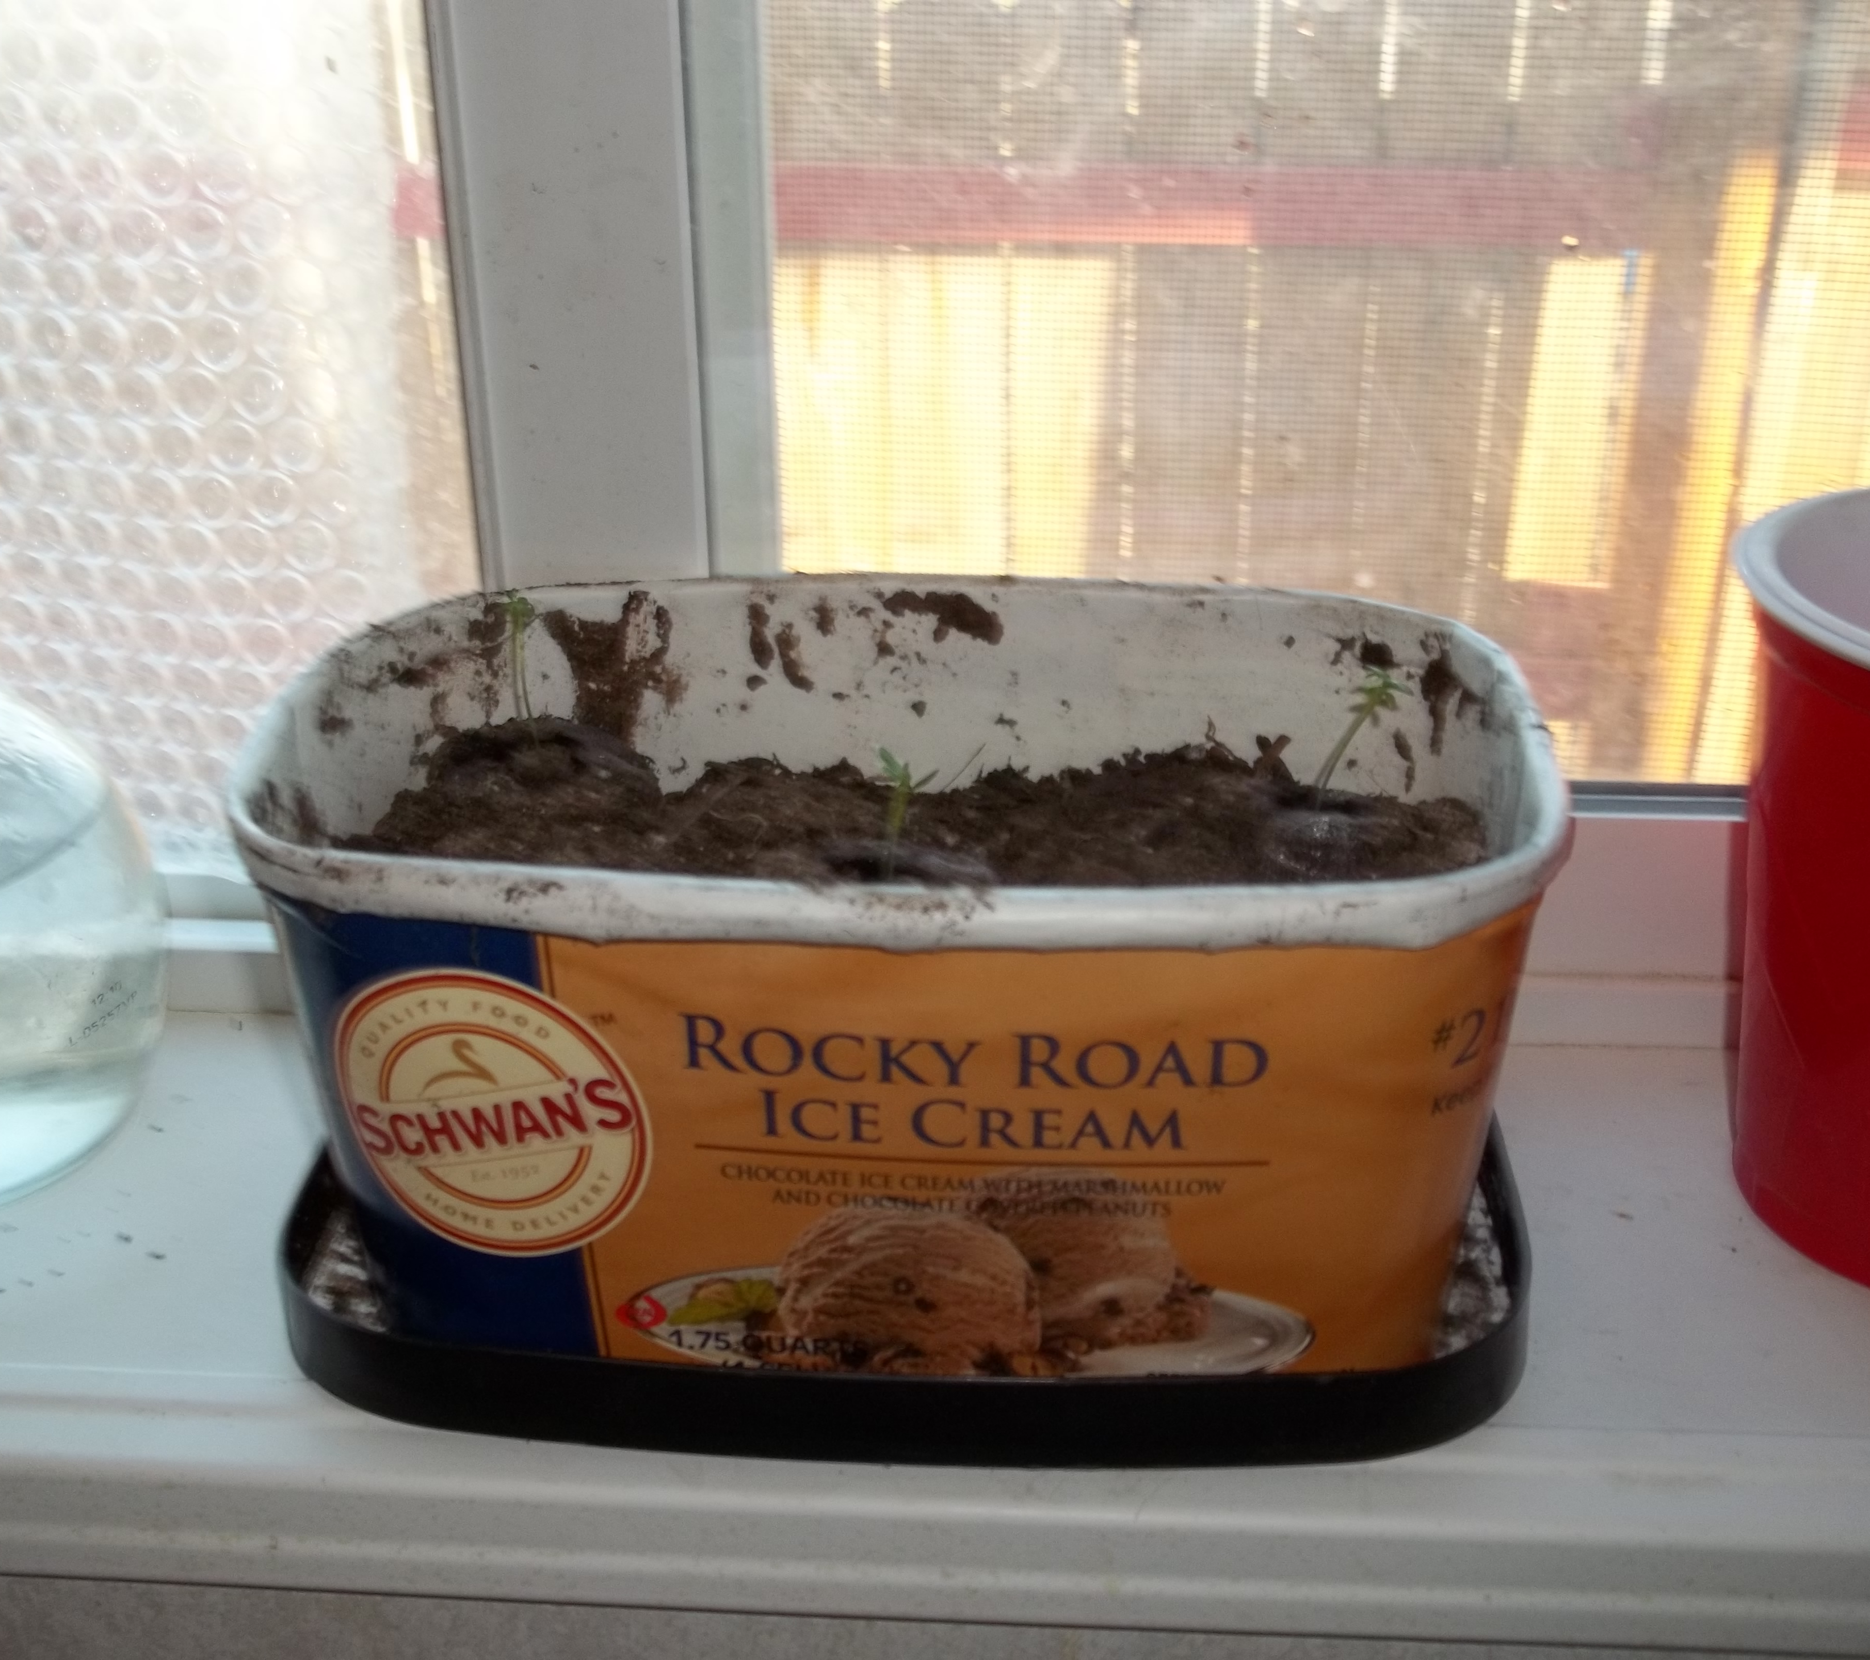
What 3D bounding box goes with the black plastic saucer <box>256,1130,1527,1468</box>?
[{"bbox_3d":[-0.004,0.058,0.356,0.194,0.015,0.127,1,24,4],"label":"black plastic saucer"}]

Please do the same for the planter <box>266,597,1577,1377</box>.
[{"bbox_3d":[-0.004,0.023,0.334,0.187,0.091,0.134,1,24,5],"label":"planter"}]

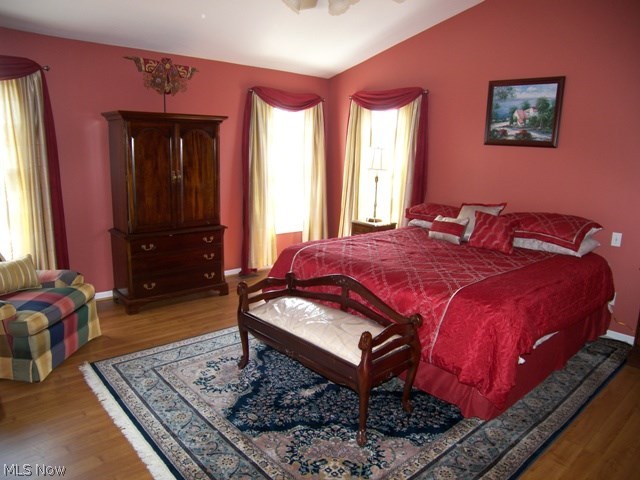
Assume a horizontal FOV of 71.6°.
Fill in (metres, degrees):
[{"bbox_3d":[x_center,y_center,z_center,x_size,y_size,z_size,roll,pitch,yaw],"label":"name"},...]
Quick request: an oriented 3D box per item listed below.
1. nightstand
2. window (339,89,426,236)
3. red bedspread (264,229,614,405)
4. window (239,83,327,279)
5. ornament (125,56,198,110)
[{"bbox_3d":[0.651,0.136,5.494,0.400,0.710,0.420,-11,17,-44],"label":"nightstand"},{"bbox_3d":[0.732,-0.763,5.471,0.160,2.080,1.260,-11,17,-44],"label":"window"},{"bbox_3d":[1.030,0.414,4.035,2.020,0.670,2.200,-10,17,-42],"label":"red bedspread"},{"bbox_3d":[-0.422,-0.740,5.731,1.310,2.260,0.180,-9,16,-39],"label":"window"},{"bbox_3d":[-1.510,-1.476,4.305,0.690,0.495,0.120,-9,16,-39],"label":"ornament"}]

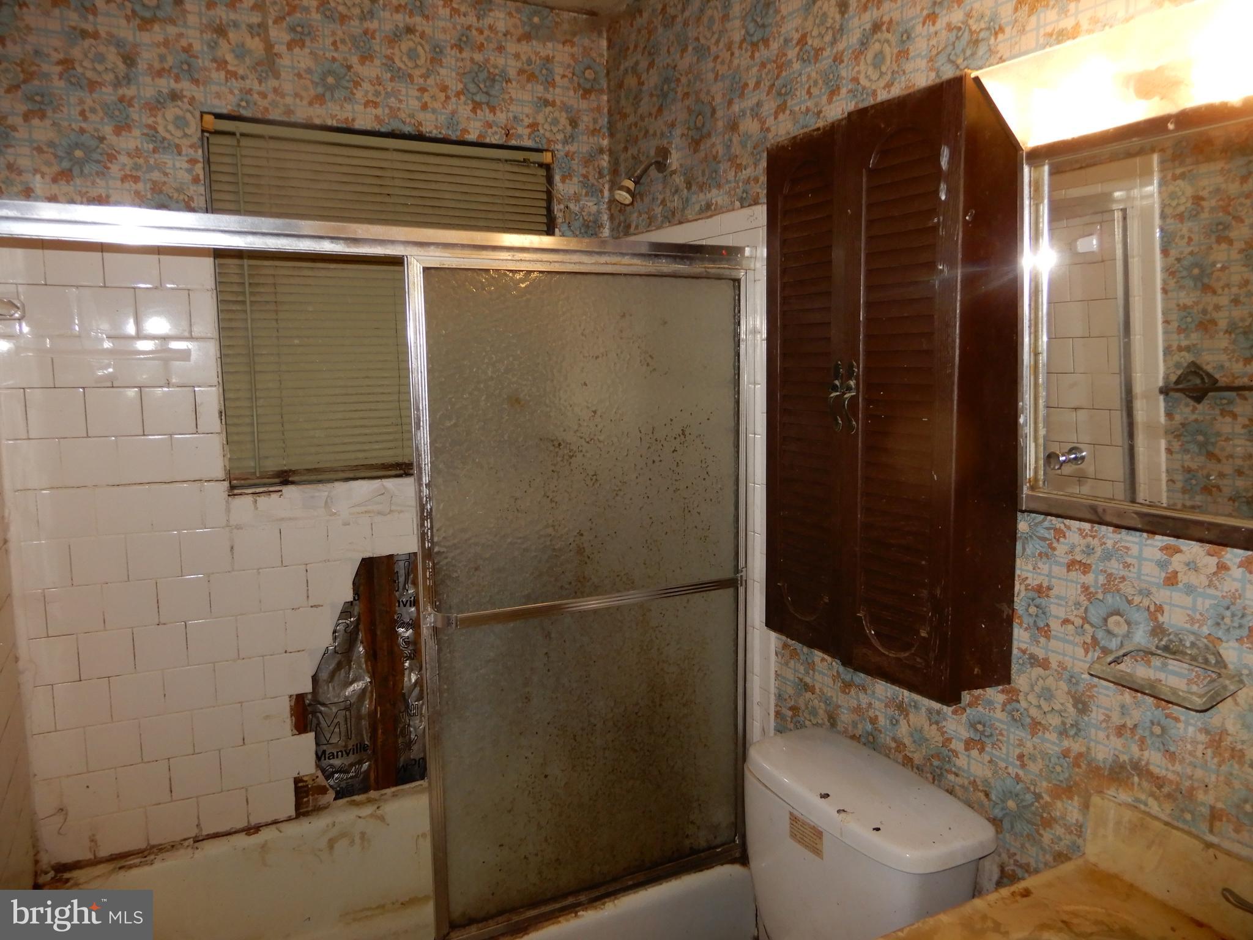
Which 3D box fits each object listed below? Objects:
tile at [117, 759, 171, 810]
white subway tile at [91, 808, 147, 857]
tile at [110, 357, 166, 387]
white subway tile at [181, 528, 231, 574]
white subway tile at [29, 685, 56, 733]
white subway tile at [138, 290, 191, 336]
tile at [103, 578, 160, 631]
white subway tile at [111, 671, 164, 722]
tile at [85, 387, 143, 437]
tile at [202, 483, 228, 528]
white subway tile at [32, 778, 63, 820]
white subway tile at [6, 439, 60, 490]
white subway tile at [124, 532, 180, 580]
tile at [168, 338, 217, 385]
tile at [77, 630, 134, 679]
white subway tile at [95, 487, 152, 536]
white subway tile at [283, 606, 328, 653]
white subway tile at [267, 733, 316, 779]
[{"bbox_3d":[-1.137,0.740,2.048,0.108,0.108,0.009,-4,7,-27],"label":"tile"},{"bbox_3d":[-1.186,0.854,2.044,0.108,0.106,0.008,-4,8,-25],"label":"white subway tile"},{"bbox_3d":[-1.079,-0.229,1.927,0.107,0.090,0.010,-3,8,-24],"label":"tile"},{"bbox_3d":[-0.988,0.189,2.046,0.108,0.108,0.009,-4,7,-25],"label":"white subway tile"},{"bbox_3d":[-1.308,0.536,1.946,0.047,0.108,0.008,-4,8,-25],"label":"white subway tile"},{"bbox_3d":[-1.042,-0.352,1.958,0.108,0.108,0.008,-4,8,-25],"label":"white subway tile"},{"bbox_3d":[-1.129,0.305,1.978,0.108,0.108,0.009,-4,9,-25],"label":"tile"},{"bbox_3d":[-1.140,0.524,2.025,0.108,0.108,0.009,-4,7,-27],"label":"white subway tile"},{"bbox_3d":[-1.153,-0.130,1.953,0.108,0.108,0.009,-4,7,-27],"label":"tile"},{"bbox_3d":[-0.957,0.079,2.027,0.051,0.108,0.009,-4,9,-25],"label":"tile"},{"bbox_3d":[-1.303,0.749,1.960,0.053,0.108,0.009,-4,7,-25],"label":"white subway tile"},{"bbox_3d":[-1.290,-0.012,1.892,0.098,0.108,0.009,-4,7,-27],"label":"white subway tile"},{"bbox_3d":[-1.089,0.195,2.005,0.108,0.108,0.008,-4,8,-25],"label":"white subway tile"},{"bbox_3d":[-0.982,-0.242,1.970,0.102,0.108,0.009,-4,9,-25],"label":"tile"},{"bbox_3d":[-1.187,0.421,1.984,0.108,0.108,0.009,-4,7,-28],"label":"tile"},{"bbox_3d":[-1.135,0.089,1.966,0.108,0.108,0.009,-4,7,-25],"label":"white subway tile"},{"bbox_3d":[-0.809,0.404,2.187,0.103,0.108,0.009,-4,7,-27],"label":"white subway tile"},{"bbox_3d":[-0.834,0.718,2.174,0.108,0.108,0.009,-4,9,-25],"label":"white subway tile"}]

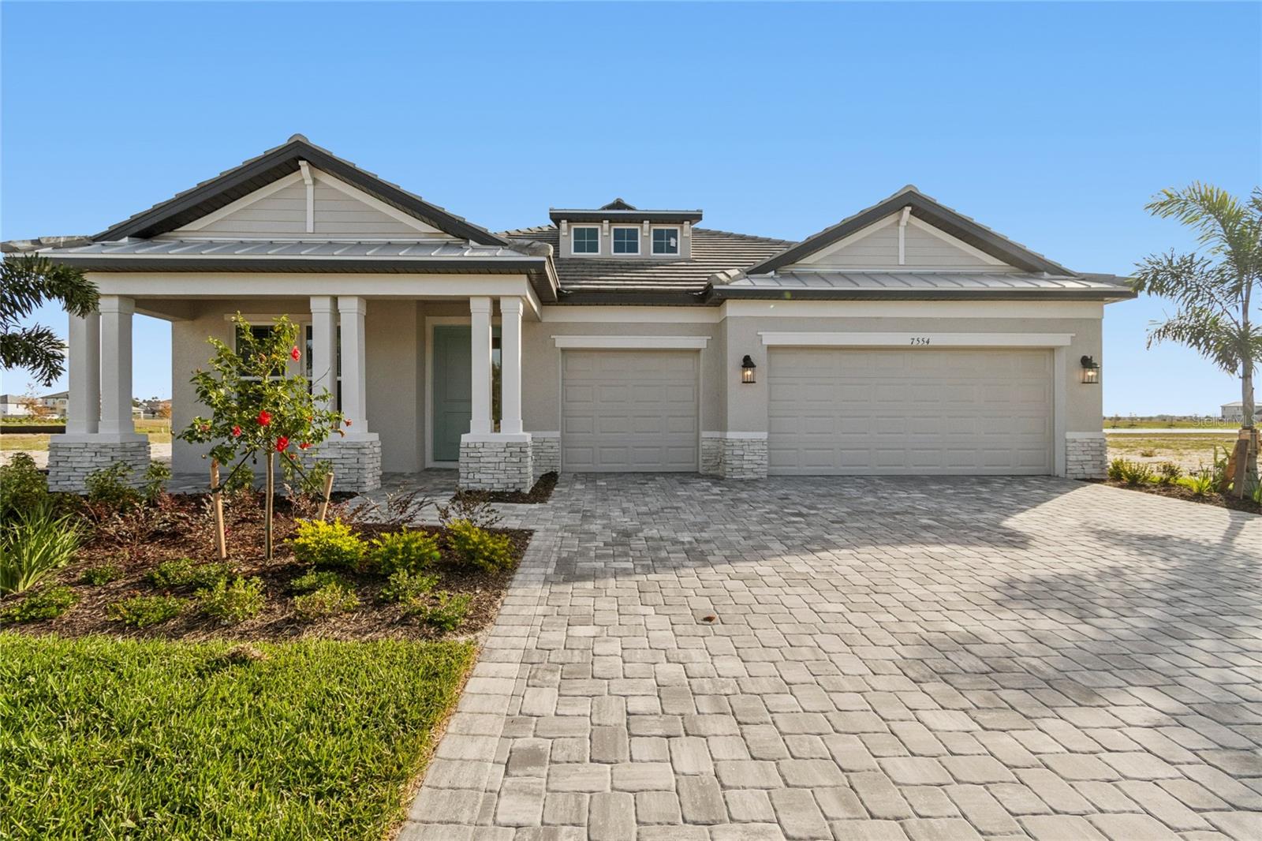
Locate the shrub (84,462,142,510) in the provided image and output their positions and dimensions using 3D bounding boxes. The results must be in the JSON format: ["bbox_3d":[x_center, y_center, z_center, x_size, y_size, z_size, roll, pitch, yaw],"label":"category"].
[{"bbox_3d":[-6.500,0.810,6.600,0.600,0.580,0.560,0,0,0],"label":"shrub"}]

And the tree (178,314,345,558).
[{"bbox_3d":[-3.120,0.130,4.520,1.270,2.090,1.200,0,0,0],"label":"tree"}]

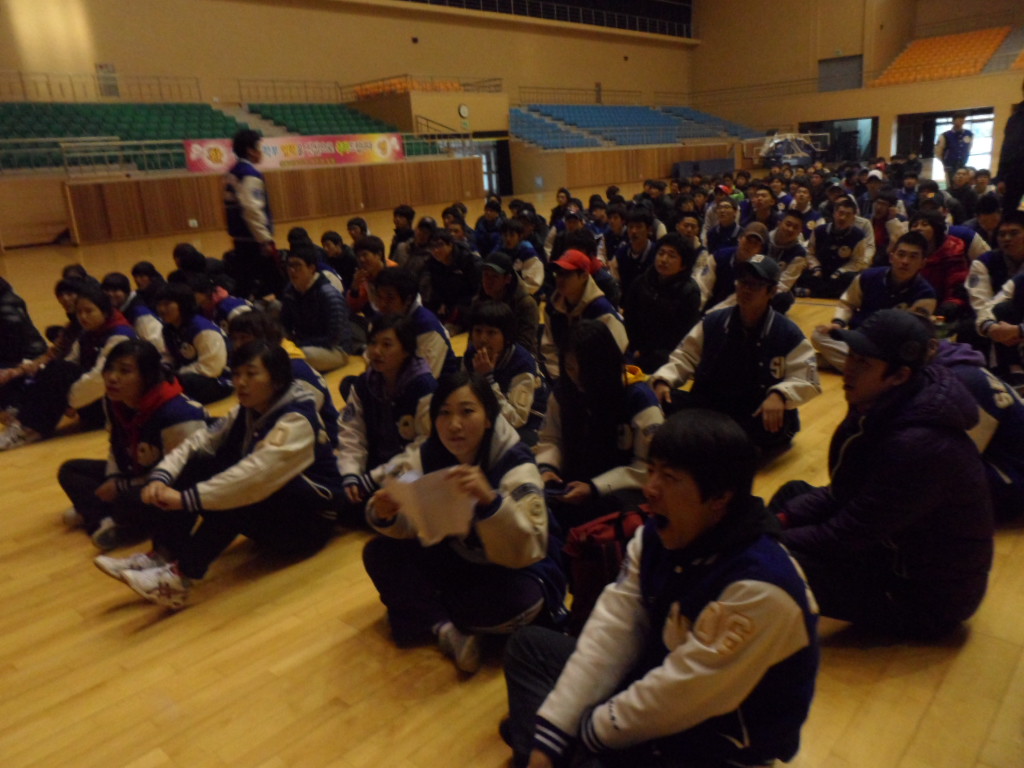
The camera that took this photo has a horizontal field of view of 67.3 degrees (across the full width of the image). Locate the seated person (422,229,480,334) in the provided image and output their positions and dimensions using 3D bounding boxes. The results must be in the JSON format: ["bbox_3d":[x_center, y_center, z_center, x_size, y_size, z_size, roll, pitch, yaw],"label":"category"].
[{"bbox_3d":[-0.537,-0.874,6.500,0.580,0.830,0.650,8,20,36],"label":"seated person"}]

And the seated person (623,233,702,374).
[{"bbox_3d":[0.965,-0.462,4.762,0.660,0.880,0.700,7,19,35],"label":"seated person"}]

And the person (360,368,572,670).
[{"bbox_3d":[-0.086,0.357,2.247,0.620,0.820,0.600,4,18,25],"label":"person"}]

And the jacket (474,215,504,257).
[{"bbox_3d":[-0.291,-1.912,10.400,0.530,0.620,0.450,2,17,22],"label":"jacket"}]

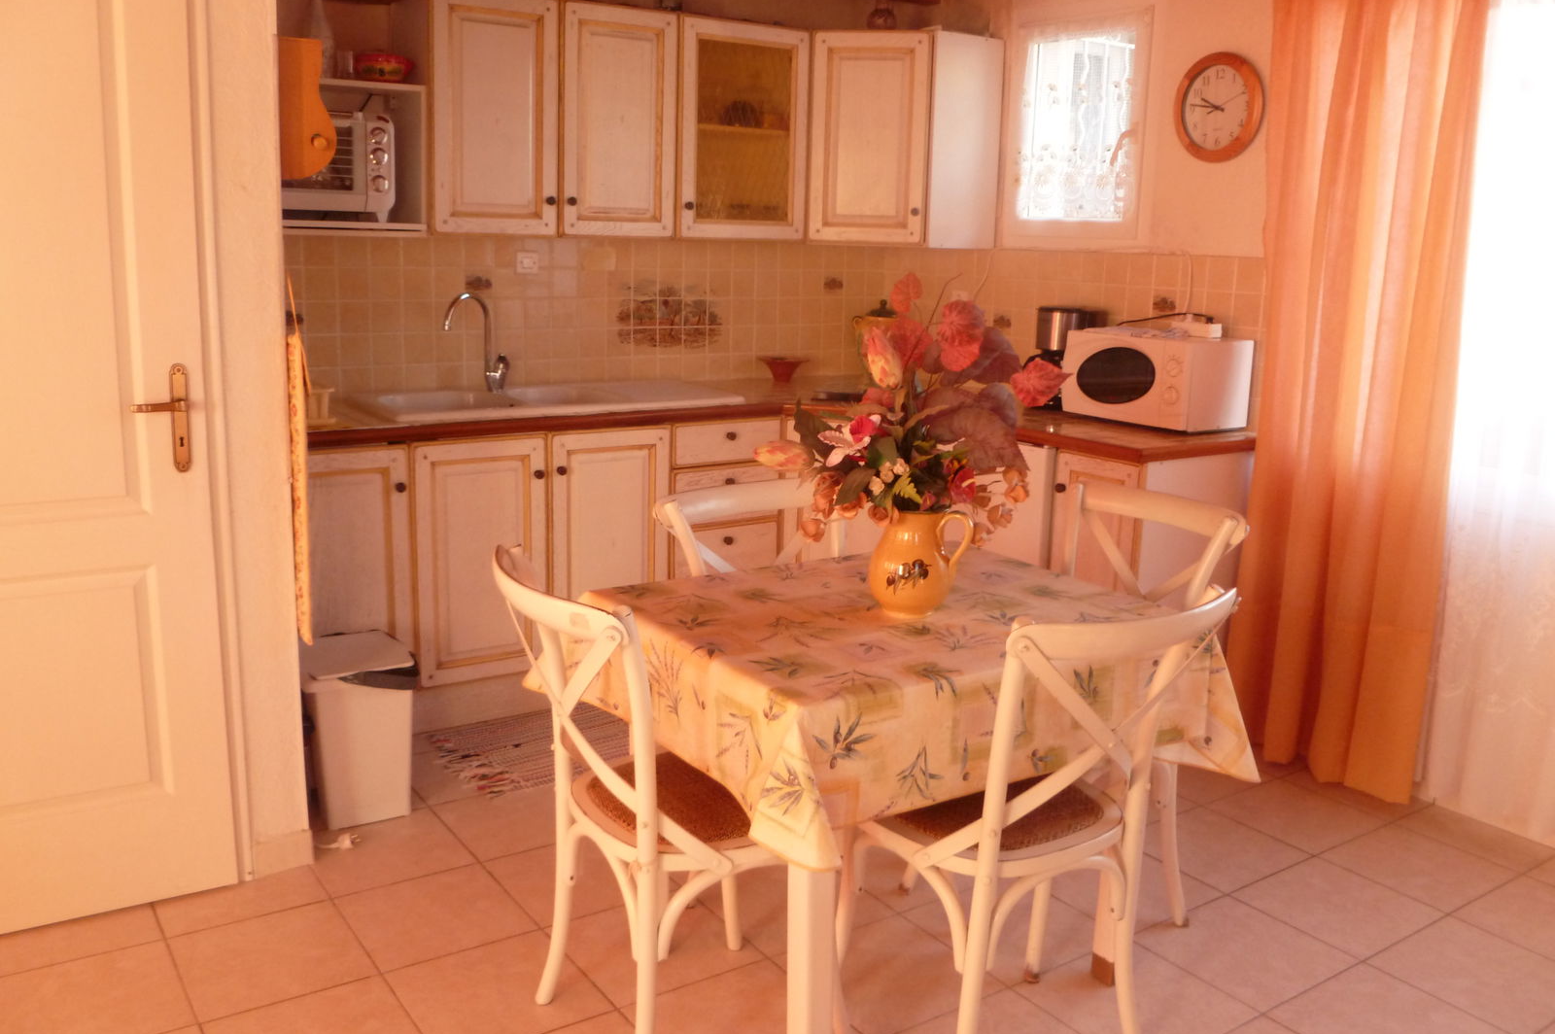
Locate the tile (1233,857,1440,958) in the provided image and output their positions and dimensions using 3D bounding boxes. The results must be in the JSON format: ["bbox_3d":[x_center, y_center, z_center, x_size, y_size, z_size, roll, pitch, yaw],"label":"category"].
[{"bbox_3d":[1.228,0.856,2.759,0.330,0.010,0.330,-7,14,-34],"label":"tile"}]

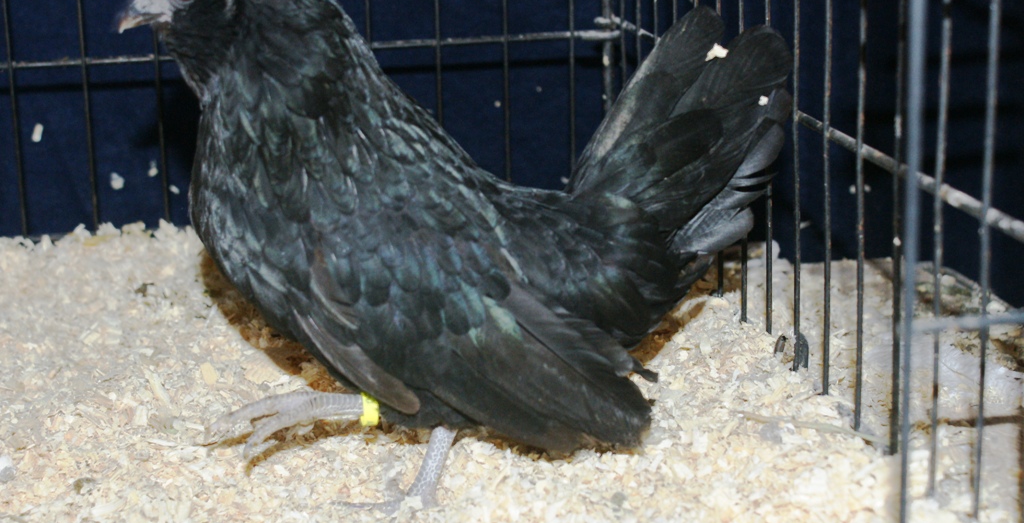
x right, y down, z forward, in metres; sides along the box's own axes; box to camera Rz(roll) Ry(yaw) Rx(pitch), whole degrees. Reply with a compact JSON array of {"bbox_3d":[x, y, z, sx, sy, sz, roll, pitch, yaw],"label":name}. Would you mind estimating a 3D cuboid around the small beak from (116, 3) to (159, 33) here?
[{"bbox_3d":[-0.151,-0.098,0.772,0.016,0.008,0.009,-19,14,2],"label":"small beak"}]

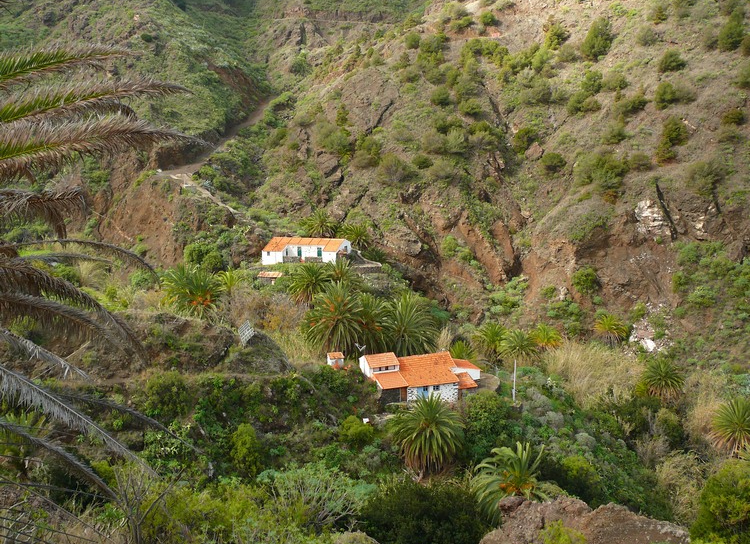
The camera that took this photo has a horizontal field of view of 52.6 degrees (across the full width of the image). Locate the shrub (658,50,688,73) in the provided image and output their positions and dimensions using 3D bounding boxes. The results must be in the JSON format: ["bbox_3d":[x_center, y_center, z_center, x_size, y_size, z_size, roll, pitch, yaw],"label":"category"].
[{"bbox_3d":[73.776,-52.450,188.000,6.600,5.300,6.400,0,13,0],"label":"shrub"}]

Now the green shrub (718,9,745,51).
[{"bbox_3d":[81.824,-55.429,174.000,6.100,9.200,6.000,5,13,25],"label":"green shrub"}]

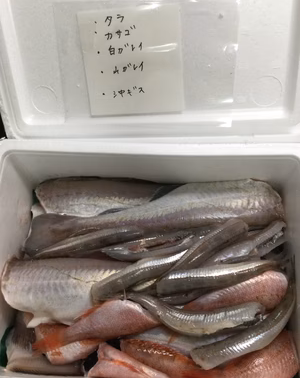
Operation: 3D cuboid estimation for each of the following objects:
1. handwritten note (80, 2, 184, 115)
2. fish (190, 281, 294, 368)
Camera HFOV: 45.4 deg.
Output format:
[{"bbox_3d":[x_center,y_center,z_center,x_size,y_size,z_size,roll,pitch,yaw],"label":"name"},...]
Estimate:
[{"bbox_3d":[-0.020,-0.142,0.412,0.112,0.116,0.003,0,28,7],"label":"handwritten note"},{"bbox_3d":[0.118,0.163,0.413,0.150,0.031,0.040,-28,68,-14],"label":"fish"}]

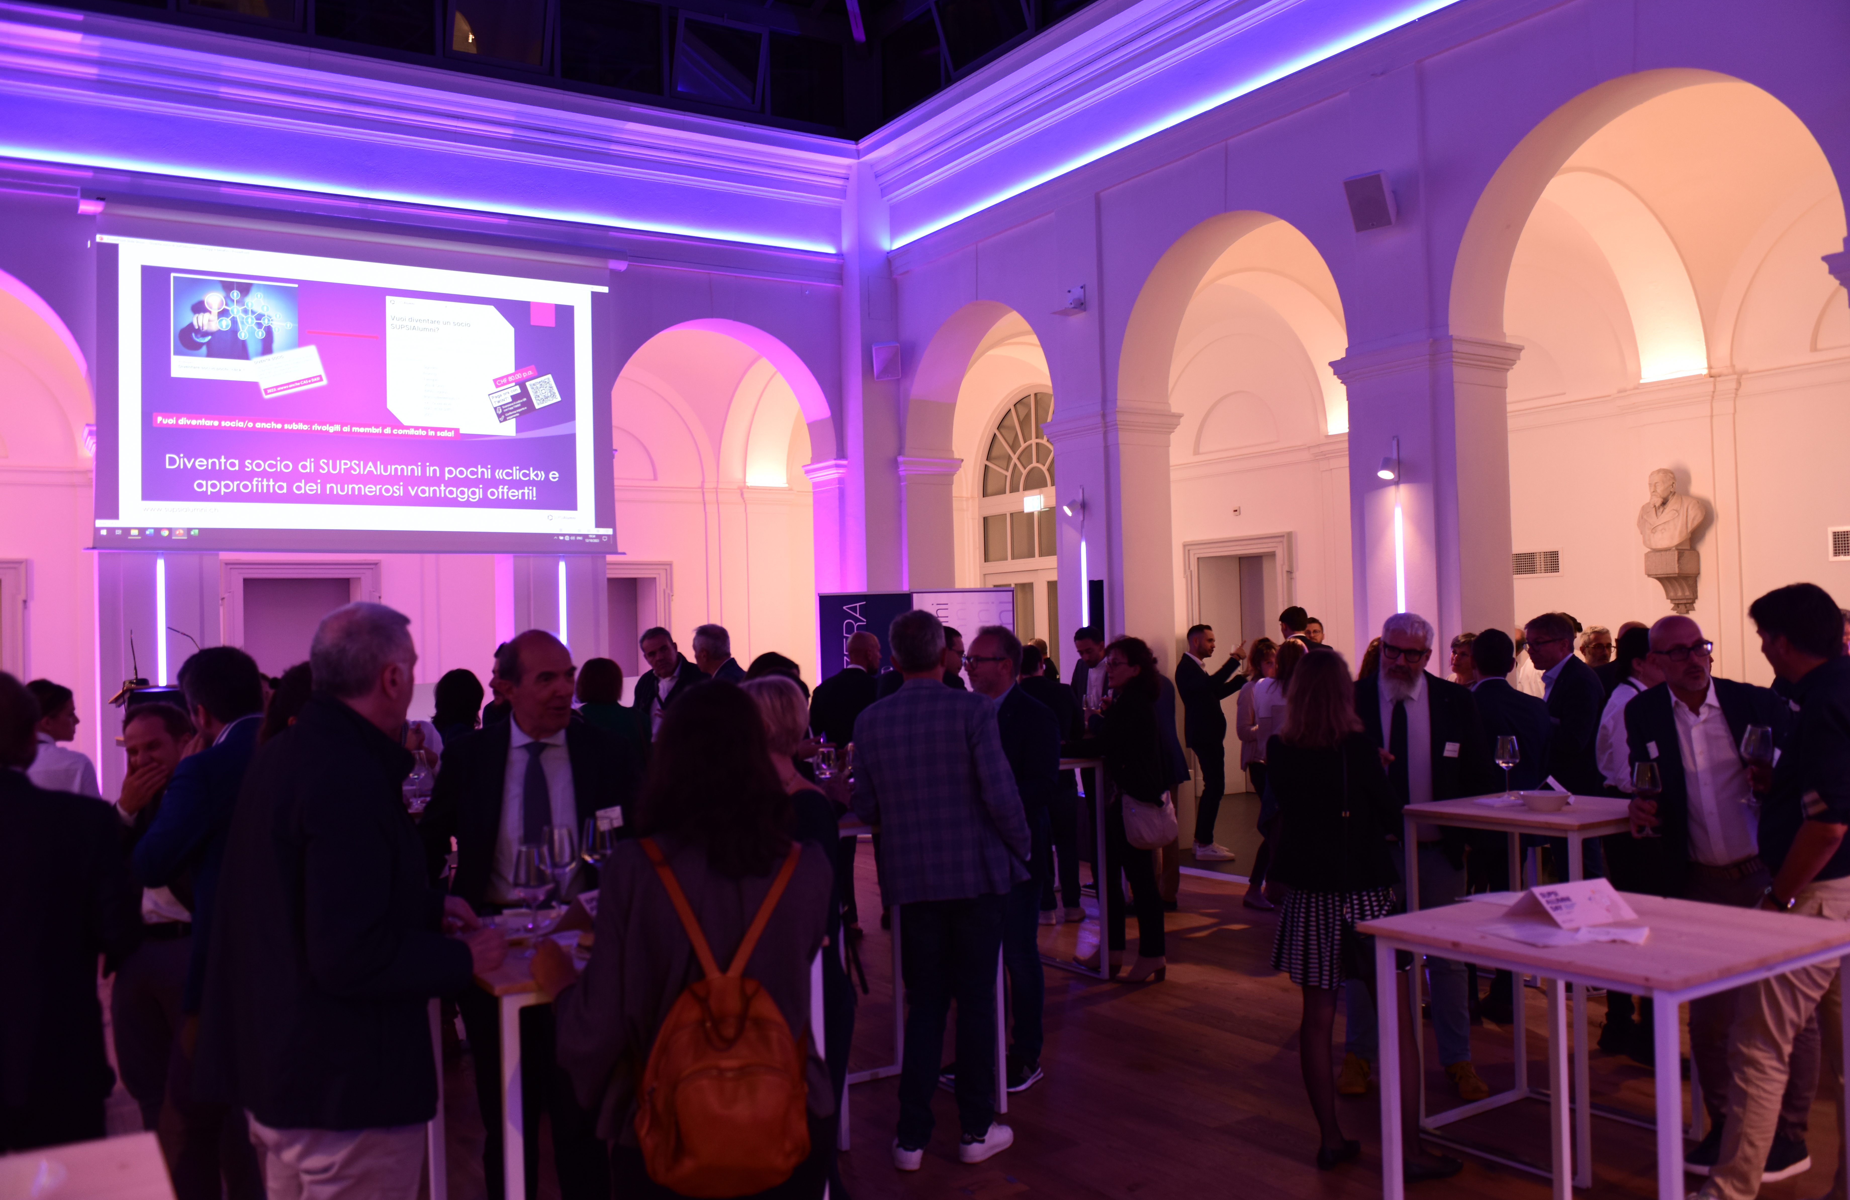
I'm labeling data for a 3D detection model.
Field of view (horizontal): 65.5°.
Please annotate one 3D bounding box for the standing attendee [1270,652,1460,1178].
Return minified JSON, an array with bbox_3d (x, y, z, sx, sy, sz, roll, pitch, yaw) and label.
[{"bbox_3d":[1.379,0.976,4.600,0.540,1.645,0.420,-2,-1,36],"label":"standing attendee"}]

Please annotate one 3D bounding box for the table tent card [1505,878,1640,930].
[{"bbox_3d":[1.370,0.638,3.060,0.216,0.074,0.156,-1,-1,-24],"label":"table tent card"}]

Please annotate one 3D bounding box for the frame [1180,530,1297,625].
[{"bbox_3d":[2.892,0.648,13.058,0.200,2.410,1.351,-1,-1,-33],"label":"frame"}]

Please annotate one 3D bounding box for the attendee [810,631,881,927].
[{"bbox_3d":[-0.421,1.039,8.300,0.500,1.730,0.380,-2,-1,25],"label":"attendee"}]

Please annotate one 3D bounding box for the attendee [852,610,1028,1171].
[{"bbox_3d":[0.055,0.929,4.800,0.590,1.820,0.420,-2,-1,13],"label":"attendee"}]

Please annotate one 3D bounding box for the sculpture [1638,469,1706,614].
[{"bbox_3d":[5.152,-0.399,9.924,0.380,0.980,0.500,-1,-2,-34],"label":"sculpture"}]

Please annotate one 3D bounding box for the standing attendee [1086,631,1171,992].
[{"bbox_3d":[0.997,1.028,7.188,0.500,1.669,0.480,-1,-1,-3],"label":"standing attendee"}]

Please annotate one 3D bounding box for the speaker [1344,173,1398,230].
[{"bbox_3d":[2.619,-2.333,8.381,0.221,0.299,0.190,-3,26,43],"label":"speaker"}]

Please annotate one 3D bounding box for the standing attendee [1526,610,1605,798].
[{"bbox_3d":[2.917,0.922,6.520,0.370,1.720,0.490,-1,-1,-10],"label":"standing attendee"}]

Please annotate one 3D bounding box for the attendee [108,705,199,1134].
[{"bbox_3d":[-2.168,1.078,4.100,0.550,1.590,0.480,-2,-1,23],"label":"attendee"}]

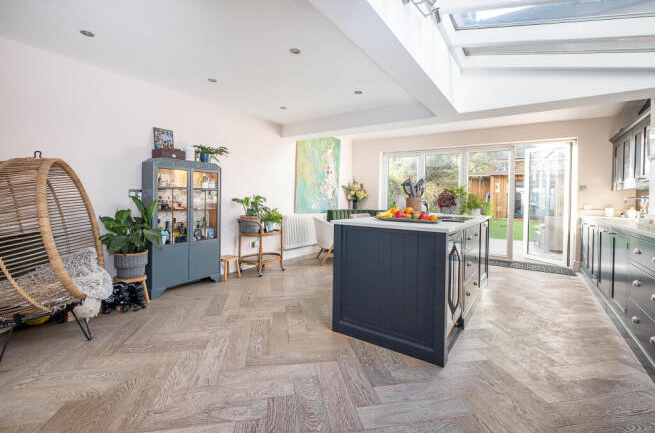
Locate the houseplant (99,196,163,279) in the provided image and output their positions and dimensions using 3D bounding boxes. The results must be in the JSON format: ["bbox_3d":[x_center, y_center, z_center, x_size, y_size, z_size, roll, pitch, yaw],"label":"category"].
[{"bbox_3d":[-1.999,0.216,2.770,0.480,0.820,0.500,2,3,36],"label":"houseplant"}]

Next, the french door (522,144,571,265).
[{"bbox_3d":[4.337,-0.248,5.414,0.070,2.240,0.870,0,1,-16],"label":"french door"}]

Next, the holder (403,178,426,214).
[{"bbox_3d":[1.020,-0.217,3.200,0.200,0.430,0.230,2,2,36],"label":"holder"}]

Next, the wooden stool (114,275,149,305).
[{"bbox_3d":[-1.994,0.751,2.770,0.280,0.290,0.310,2,2,36],"label":"wooden stool"}]

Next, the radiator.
[{"bbox_3d":[-0.443,0.258,5.168,0.100,0.600,1.170,2,3,36],"label":"radiator"}]

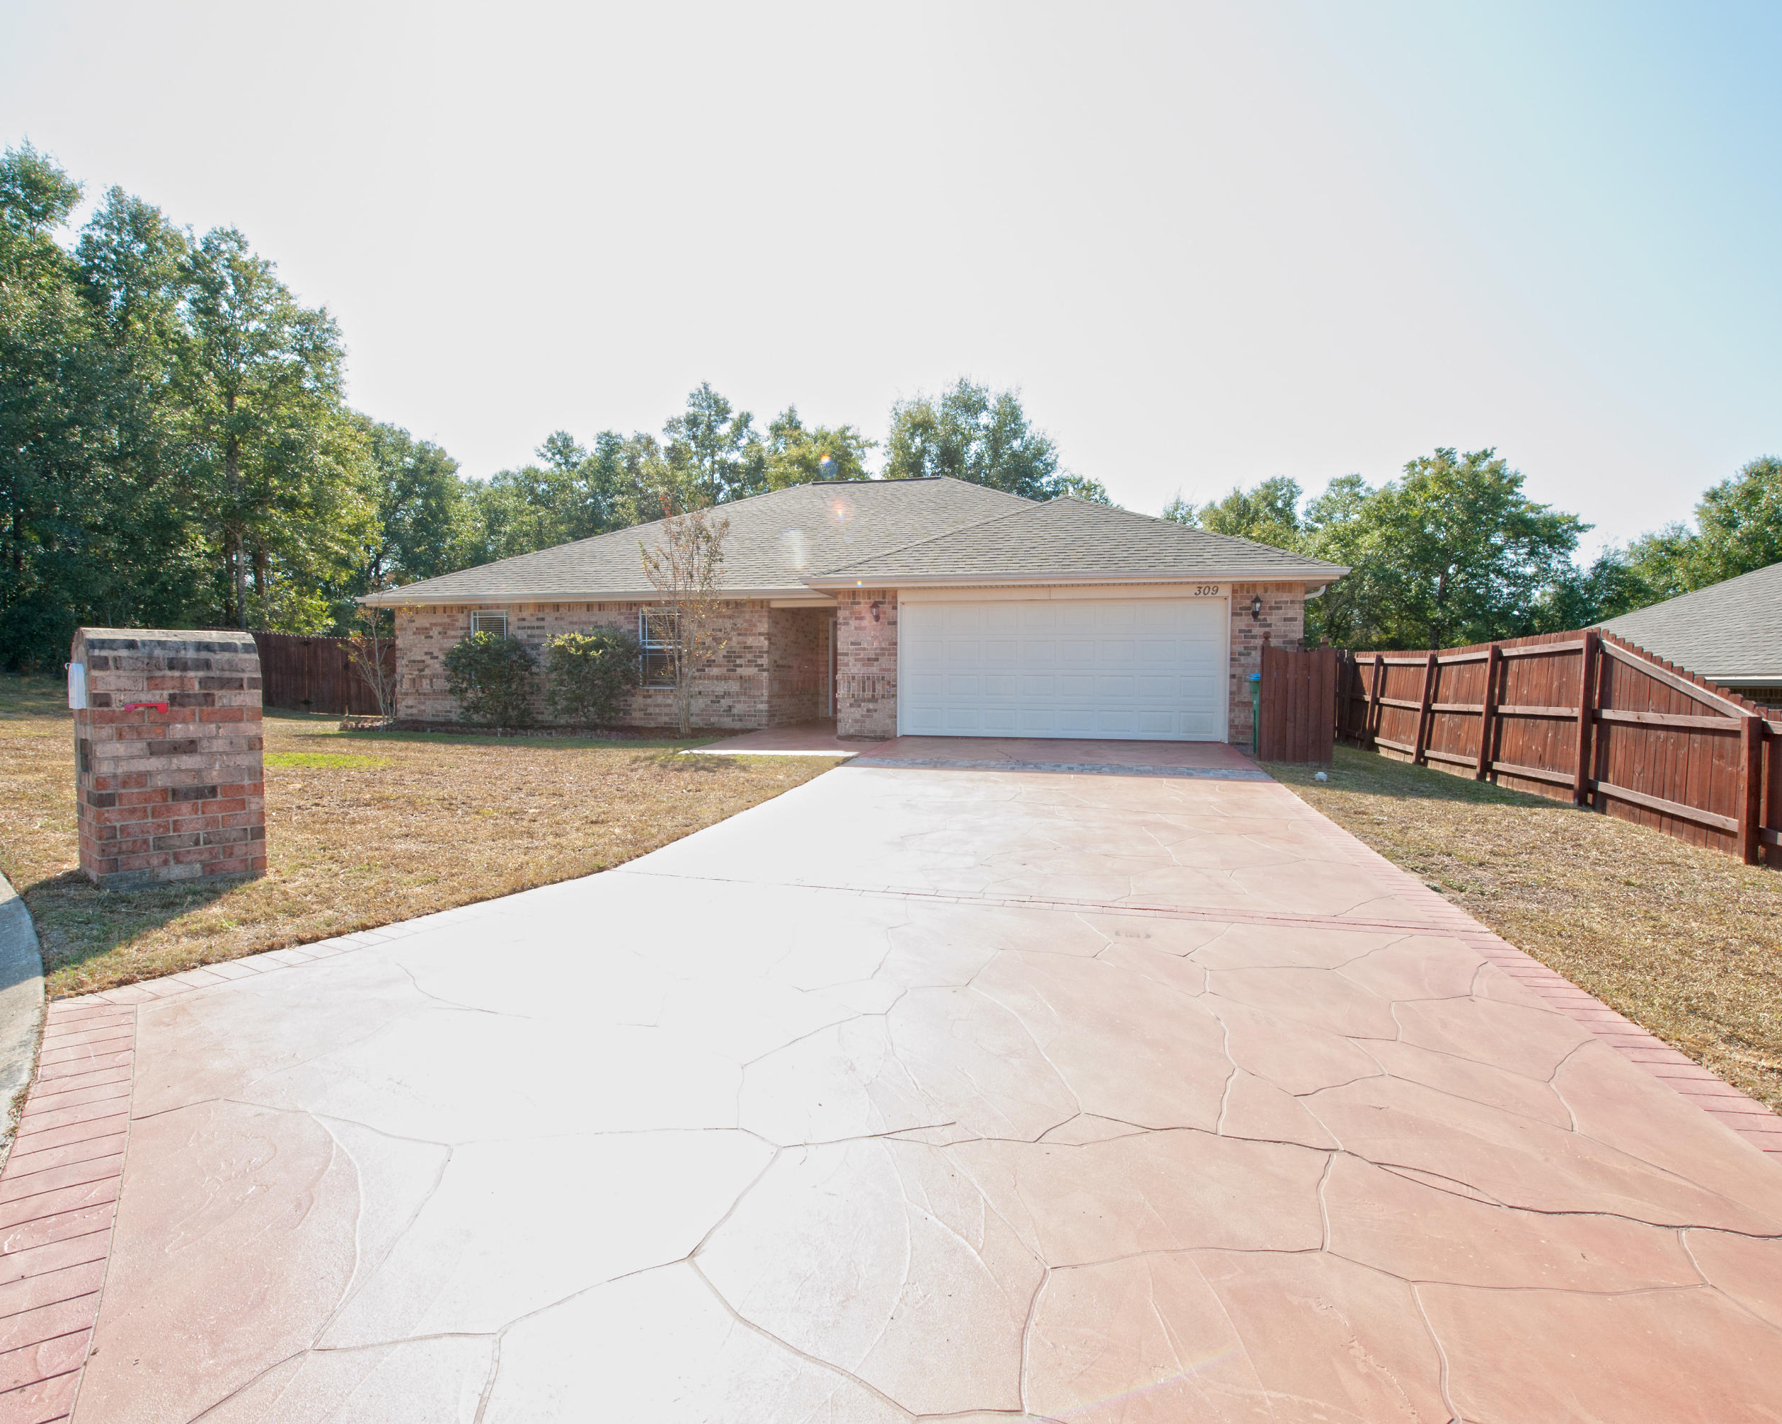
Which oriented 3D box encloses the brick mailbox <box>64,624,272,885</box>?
[{"bbox_3d":[-3.848,0.224,4.429,0.415,1.325,0.719,2,3,37],"label":"brick mailbox"}]

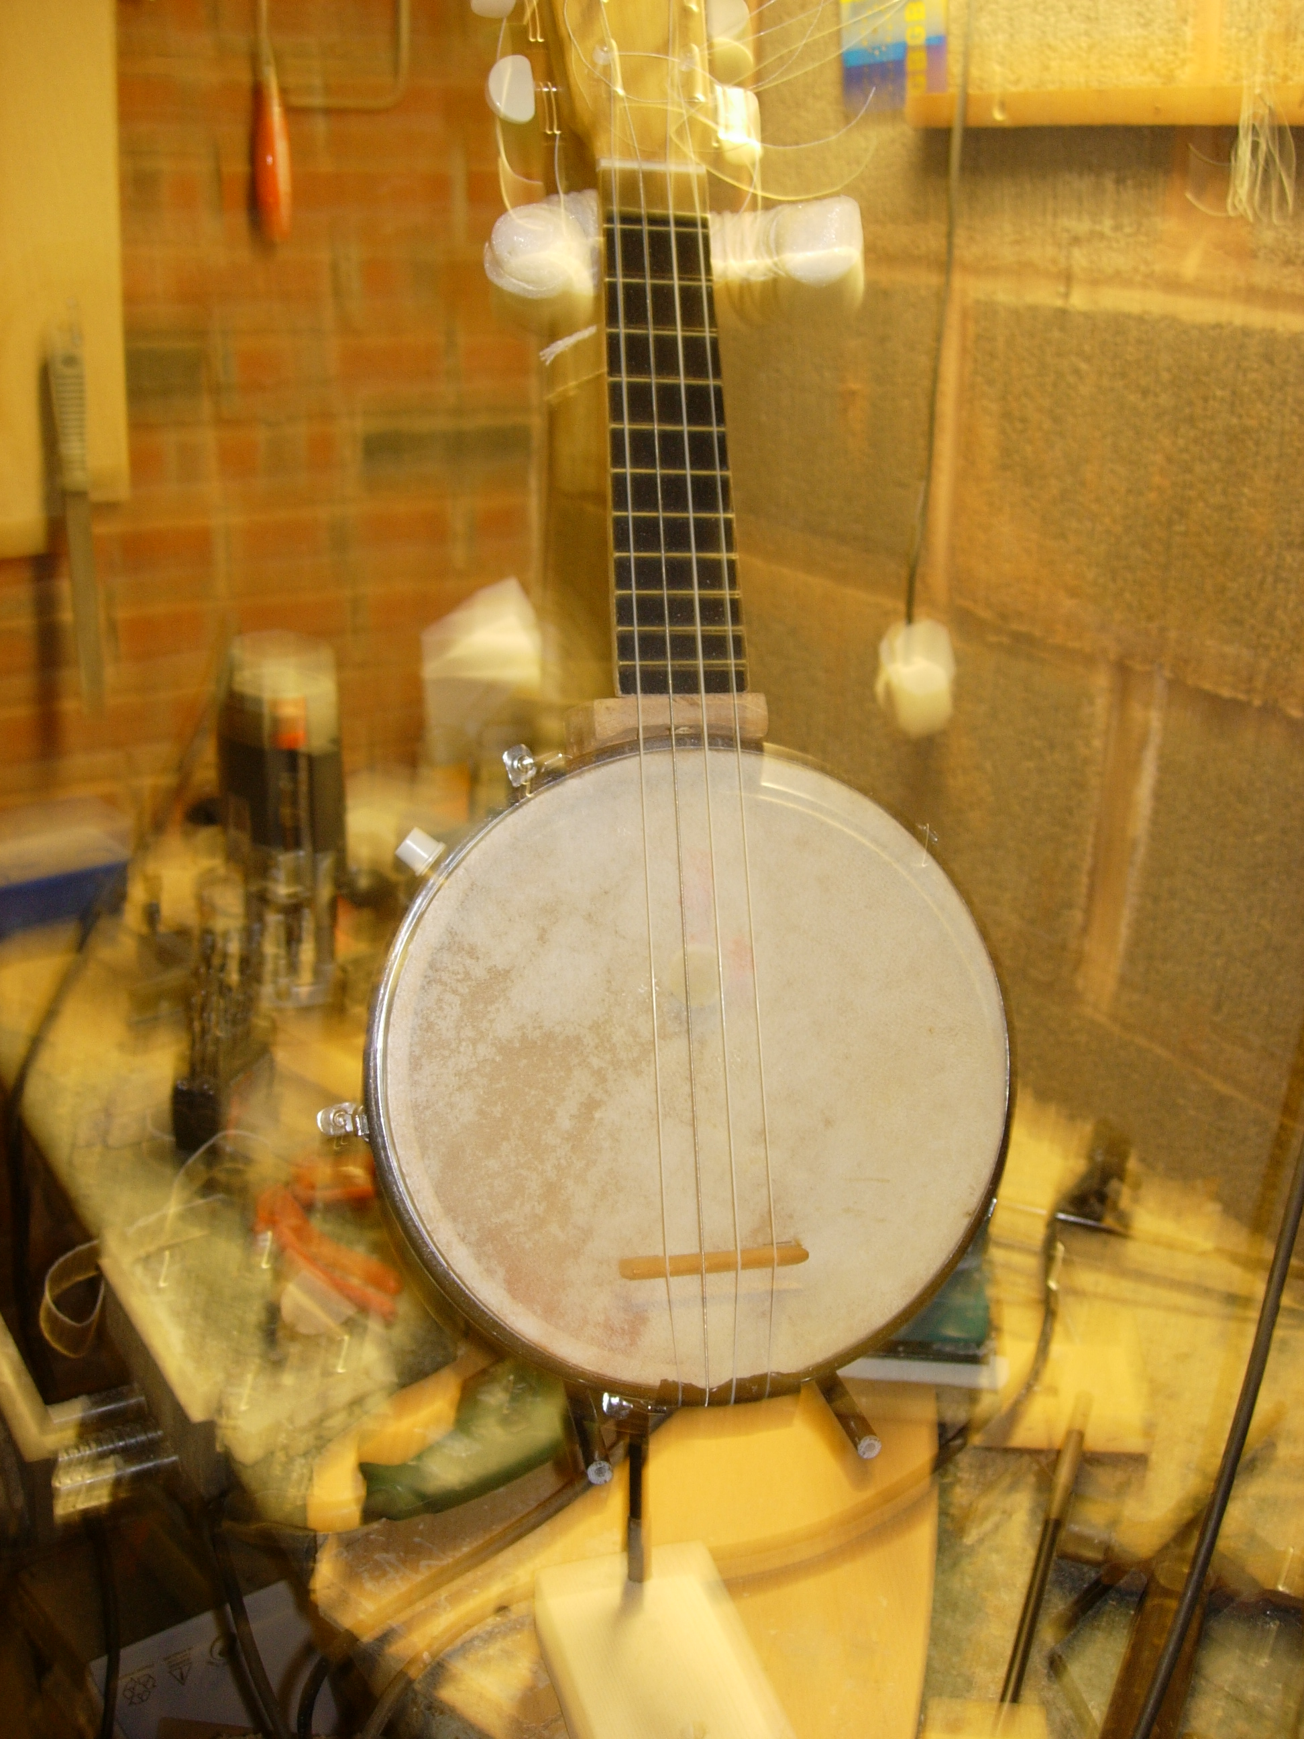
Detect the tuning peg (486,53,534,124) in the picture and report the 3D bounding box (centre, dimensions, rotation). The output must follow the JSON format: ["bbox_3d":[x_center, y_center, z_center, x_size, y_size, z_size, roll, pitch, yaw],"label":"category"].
[{"bbox_3d":[-0.047,-0.260,0.638,0.015,0.022,0.007,-4,-7,-15],"label":"tuning peg"}]

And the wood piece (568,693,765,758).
[{"bbox_3d":[0.005,-0.044,0.625,0.057,0.019,0.041,-2,-6,-15],"label":"wood piece"}]

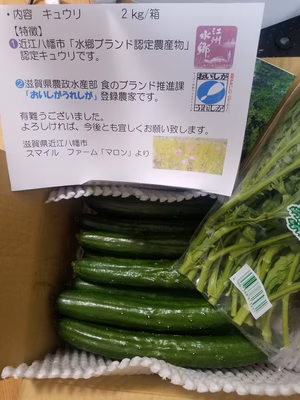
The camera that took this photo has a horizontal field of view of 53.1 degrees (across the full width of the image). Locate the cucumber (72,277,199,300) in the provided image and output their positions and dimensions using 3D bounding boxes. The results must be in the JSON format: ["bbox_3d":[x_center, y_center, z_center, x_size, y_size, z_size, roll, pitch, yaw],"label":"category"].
[{"bbox_3d":[0.010,0.101,0.337,0.196,0.030,0.032,4,64,2],"label":"cucumber"}]

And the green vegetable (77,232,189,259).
[{"bbox_3d":[0.014,0.051,0.349,0.195,0.028,0.030,3,64,1],"label":"green vegetable"}]

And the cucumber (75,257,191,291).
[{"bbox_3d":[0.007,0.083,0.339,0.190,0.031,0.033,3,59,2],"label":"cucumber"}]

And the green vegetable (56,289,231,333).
[{"bbox_3d":[0.004,0.112,0.302,0.198,0.032,0.036,4,59,2],"label":"green vegetable"}]

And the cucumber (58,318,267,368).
[{"bbox_3d":[0.012,0.141,0.296,0.209,0.032,0.039,5,59,3],"label":"cucumber"}]

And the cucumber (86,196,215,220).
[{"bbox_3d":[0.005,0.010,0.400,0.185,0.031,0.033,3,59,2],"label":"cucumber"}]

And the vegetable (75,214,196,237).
[{"bbox_3d":[0.013,0.028,0.362,0.200,0.028,0.030,3,64,1],"label":"vegetable"}]

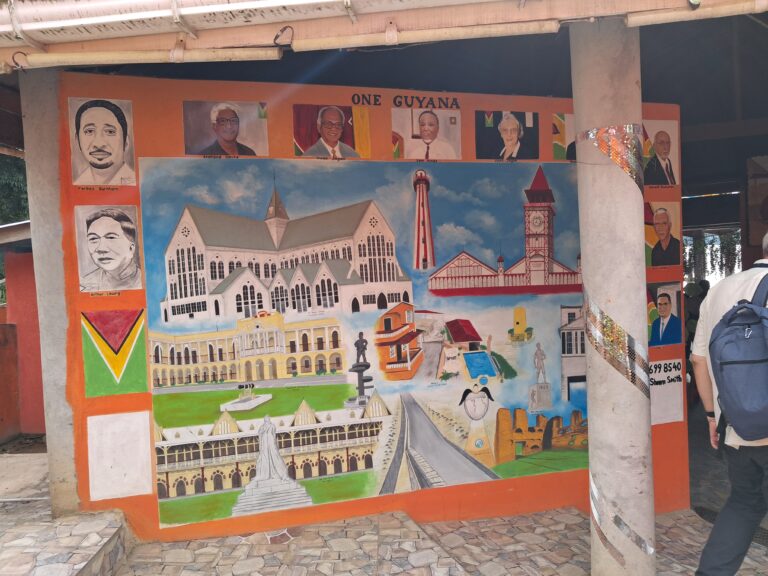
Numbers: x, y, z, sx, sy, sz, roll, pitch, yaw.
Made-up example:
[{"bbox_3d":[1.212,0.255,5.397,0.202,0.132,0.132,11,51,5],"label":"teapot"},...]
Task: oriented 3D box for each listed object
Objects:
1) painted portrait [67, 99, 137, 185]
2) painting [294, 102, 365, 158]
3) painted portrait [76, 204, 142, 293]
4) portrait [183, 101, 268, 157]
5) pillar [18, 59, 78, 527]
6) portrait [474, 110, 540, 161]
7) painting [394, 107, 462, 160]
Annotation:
[{"bbox_3d":[-1.350,-0.699,2.879,0.279,0.413,0.025,-3,2,-16],"label":"painted portrait"},{"bbox_3d":[-0.272,-0.832,3.189,0.408,0.271,0.025,-3,2,-16],"label":"painting"},{"bbox_3d":[-1.327,-0.192,2.893,0.278,0.409,0.025,-3,2,-16],"label":"painted portrait"},{"bbox_3d":[-0.796,-0.806,3.038,0.413,0.266,0.025,-3,2,-16],"label":"portrait"},{"bbox_3d":[-1.575,0.008,2.917,0.186,2.180,0.200,-3,2,-16],"label":"pillar"},{"bbox_3d":[0.720,-0.882,3.475,0.407,0.273,0.025,-3,2,-16],"label":"portrait"},{"bbox_3d":[0.243,-0.851,3.338,0.405,0.273,0.025,-3,2,-16],"label":"painting"}]

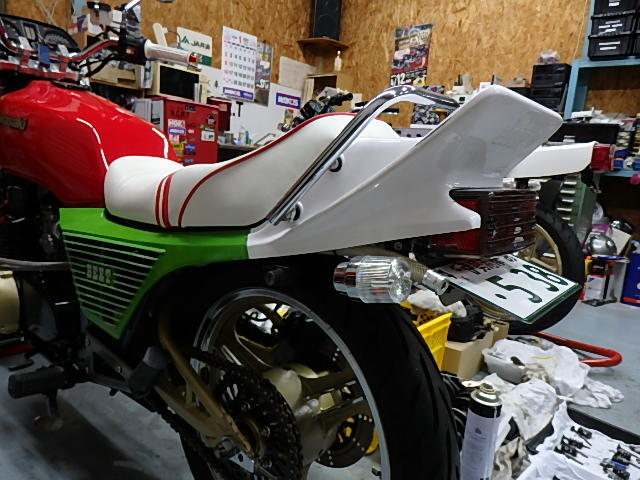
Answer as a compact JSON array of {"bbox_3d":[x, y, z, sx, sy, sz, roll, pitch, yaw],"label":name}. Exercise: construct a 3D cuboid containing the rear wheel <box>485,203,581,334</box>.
[{"bbox_3d":[0.897,0.126,2.205,0.650,0.650,0.120,12,12,38],"label":"rear wheel"}]

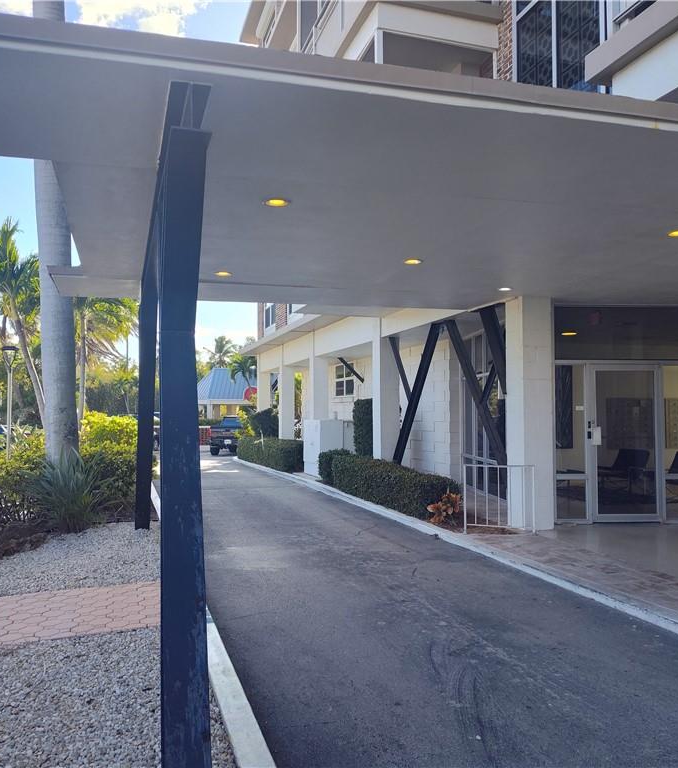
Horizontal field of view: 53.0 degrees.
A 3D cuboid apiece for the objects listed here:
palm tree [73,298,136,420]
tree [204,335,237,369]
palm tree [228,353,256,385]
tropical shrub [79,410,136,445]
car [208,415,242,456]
[{"bbox_3d":[-9.450,-0.550,26.000,3.800,7.300,3.800,0,-2,0],"label":"palm tree"},{"bbox_3d":[-12.500,-0.160,72.000,4.200,9.800,4.200,0,-2,0],"label":"tree"},{"bbox_3d":[-6.200,0.840,45.000,2.600,5.900,2.600,0,-2,0],"label":"palm tree"},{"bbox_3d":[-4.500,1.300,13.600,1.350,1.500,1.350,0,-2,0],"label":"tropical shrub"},{"bbox_3d":[-5.100,2.480,34.200,2.000,1.950,5.700,0,-2,-2],"label":"car"}]

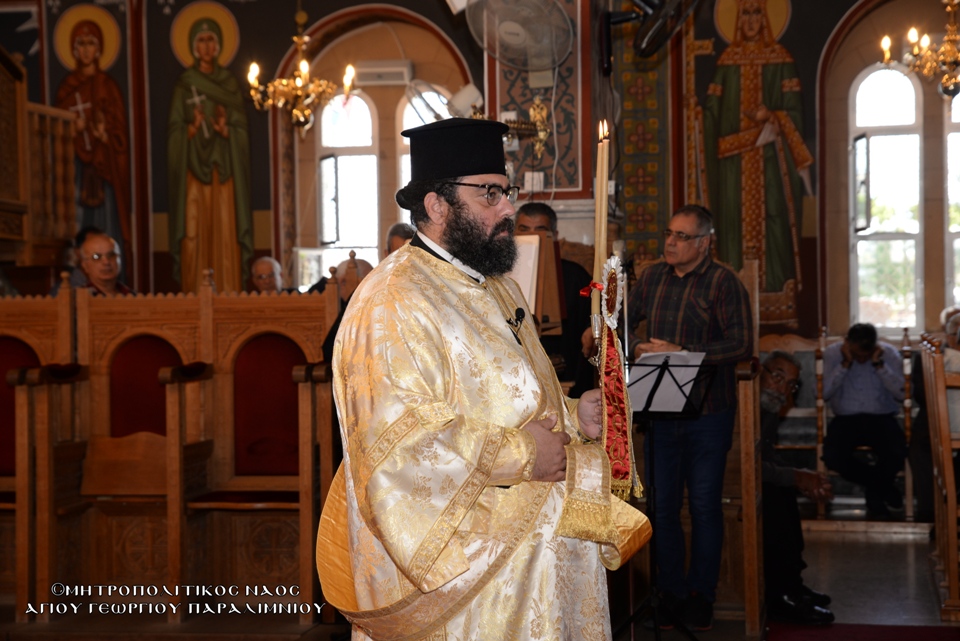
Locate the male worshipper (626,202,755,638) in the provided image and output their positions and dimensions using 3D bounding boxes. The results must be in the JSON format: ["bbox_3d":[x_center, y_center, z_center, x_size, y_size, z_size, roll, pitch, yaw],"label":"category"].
[{"bbox_3d":[0.870,0.392,7.750,0.510,1.740,0.350,-1,0,30],"label":"male worshipper"}]

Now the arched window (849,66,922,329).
[{"bbox_3d":[2.721,-0.810,12.500,0.490,1.780,0.110,-1,0,15],"label":"arched window"}]

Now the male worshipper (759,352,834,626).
[{"bbox_3d":[1.240,0.760,8.500,0.760,1.220,0.520,-1,0,15],"label":"male worshipper"}]

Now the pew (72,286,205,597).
[{"bbox_3d":[-1.571,0.572,8.257,0.640,1.460,0.500,-1,0,11],"label":"pew"}]

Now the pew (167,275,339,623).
[{"bbox_3d":[-0.993,0.544,8.187,0.640,1.500,0.500,-1,0,11],"label":"pew"}]

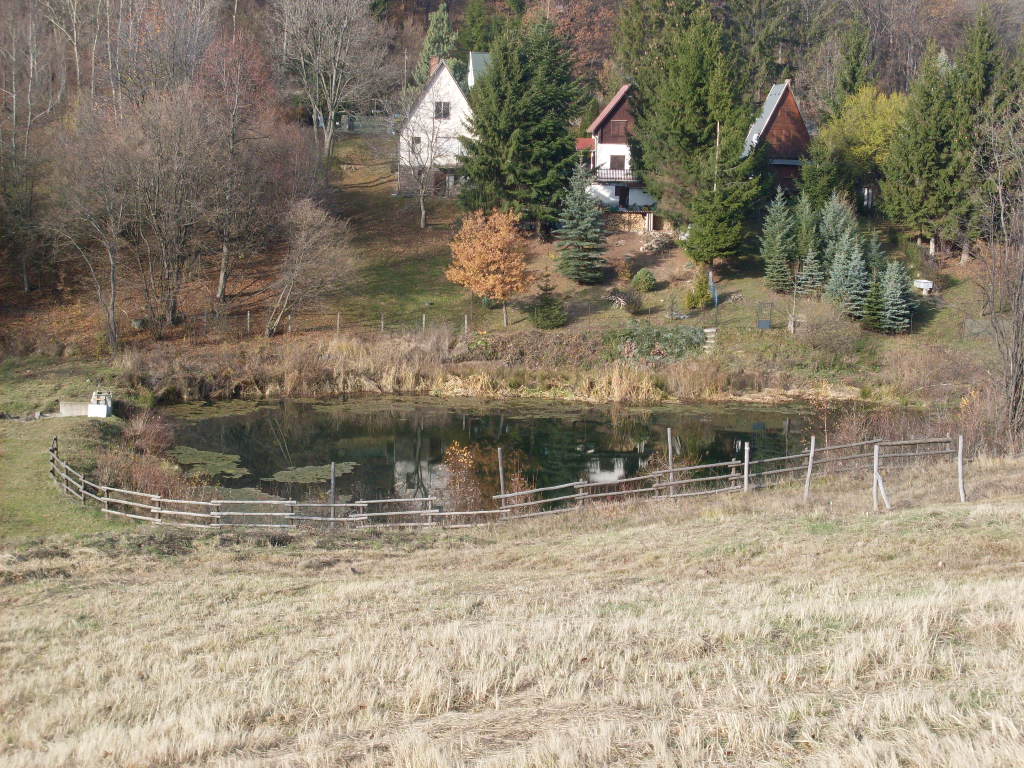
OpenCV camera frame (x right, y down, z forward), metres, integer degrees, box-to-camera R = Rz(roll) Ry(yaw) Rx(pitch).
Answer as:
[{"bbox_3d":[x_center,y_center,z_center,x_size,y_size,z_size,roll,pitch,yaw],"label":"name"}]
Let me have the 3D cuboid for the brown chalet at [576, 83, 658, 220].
[{"bbox_3d":[9.596,-19.854,151.107,7.200,11.020,7.800,1,9,0],"label":"brown chalet"}]

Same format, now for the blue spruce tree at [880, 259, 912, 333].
[{"bbox_3d":[24.840,-5.650,114.660,2.070,4.660,2.070,1,9,0],"label":"blue spruce tree"}]

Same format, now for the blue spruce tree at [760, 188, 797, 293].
[{"bbox_3d":[18.781,-10.098,125.087,2.537,7.315,2.537,1,9,0],"label":"blue spruce tree"}]

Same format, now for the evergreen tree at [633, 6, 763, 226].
[{"bbox_3d":[13.960,-20.230,135.750,9.790,16.930,9.790,1,9,0],"label":"evergreen tree"}]

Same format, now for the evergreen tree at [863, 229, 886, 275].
[{"bbox_3d":[25.651,-9.018,125.596,1.769,3.817,1.769,1,9,0],"label":"evergreen tree"}]

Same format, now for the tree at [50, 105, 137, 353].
[{"bbox_3d":[-25.743,-9.503,108.664,5.265,15.041,5.265,1,9,0],"label":"tree"}]

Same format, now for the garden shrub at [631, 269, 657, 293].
[{"bbox_3d":[9.150,-7.200,123.540,1.810,1.670,1.810,1,9,0],"label":"garden shrub"}]

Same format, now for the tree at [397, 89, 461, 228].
[{"bbox_3d":[-6.402,-17.256,136.073,4.907,10.650,4.907,1,9,0],"label":"tree"}]

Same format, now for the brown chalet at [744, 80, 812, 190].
[{"bbox_3d":[23.235,-21.714,154.266,6.400,9.409,7.200,1,9,0],"label":"brown chalet"}]

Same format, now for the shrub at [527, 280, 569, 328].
[{"bbox_3d":[2.380,-5.320,115.910,2.610,3.410,2.610,1,9,0],"label":"shrub"}]

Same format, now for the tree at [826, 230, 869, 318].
[{"bbox_3d":[22.596,-7.364,119.543,2.829,5.930,2.829,1,9,0],"label":"tree"}]

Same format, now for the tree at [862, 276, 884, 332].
[{"bbox_3d":[23.390,-5.140,114.830,1.420,3.630,1.420,1,9,0],"label":"tree"}]

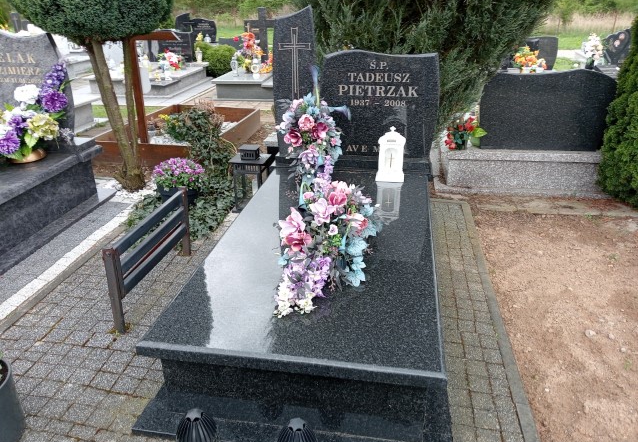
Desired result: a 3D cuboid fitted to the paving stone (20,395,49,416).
[{"bbox_3d":[-1.159,0.774,2.104,0.100,0.060,0.100,5,24,8],"label":"paving stone"}]

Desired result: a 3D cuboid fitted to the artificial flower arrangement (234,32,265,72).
[{"bbox_3d":[-1.129,-2.789,8.604,0.436,0.619,0.345,4,23,8],"label":"artificial flower arrangement"}]

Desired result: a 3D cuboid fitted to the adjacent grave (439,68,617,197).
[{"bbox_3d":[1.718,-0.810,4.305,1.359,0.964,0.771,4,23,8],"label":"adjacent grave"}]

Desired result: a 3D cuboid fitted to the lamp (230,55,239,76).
[{"bbox_3d":[-1.367,-2.509,8.346,0.125,0.340,0.125,5,24,8],"label":"lamp"}]

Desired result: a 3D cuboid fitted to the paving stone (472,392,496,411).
[{"bbox_3d":[0.693,0.787,2.199,0.100,0.060,0.100,5,24,8],"label":"paving stone"}]

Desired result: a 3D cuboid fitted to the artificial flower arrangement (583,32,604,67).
[{"bbox_3d":[5.287,-3.274,9.950,0.420,0.680,0.400,5,24,8],"label":"artificial flower arrangement"}]

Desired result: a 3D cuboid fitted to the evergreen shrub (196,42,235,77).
[{"bbox_3d":[-1.984,-3.116,10.000,0.760,0.640,0.740,5,24,8],"label":"evergreen shrub"}]

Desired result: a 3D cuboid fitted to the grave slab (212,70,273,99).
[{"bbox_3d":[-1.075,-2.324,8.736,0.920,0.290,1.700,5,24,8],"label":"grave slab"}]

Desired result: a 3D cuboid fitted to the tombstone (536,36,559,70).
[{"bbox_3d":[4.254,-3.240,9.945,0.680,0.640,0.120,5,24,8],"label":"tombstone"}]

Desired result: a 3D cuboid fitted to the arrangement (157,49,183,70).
[{"bbox_3d":[-2.580,-2.756,8.889,0.396,0.325,0.284,4,23,8],"label":"arrangement"}]

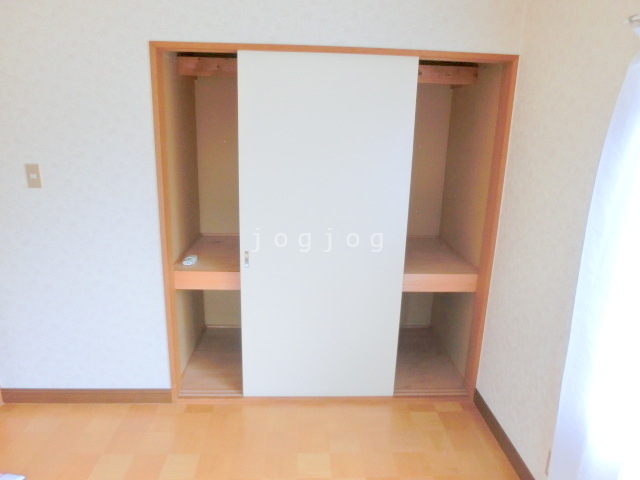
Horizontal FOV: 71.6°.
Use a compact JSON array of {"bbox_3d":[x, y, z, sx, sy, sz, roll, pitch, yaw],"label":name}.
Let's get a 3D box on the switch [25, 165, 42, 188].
[{"bbox_3d":[-1.413,-0.313,2.185,0.069,0.120,0.013,1,14,-3],"label":"switch"}]

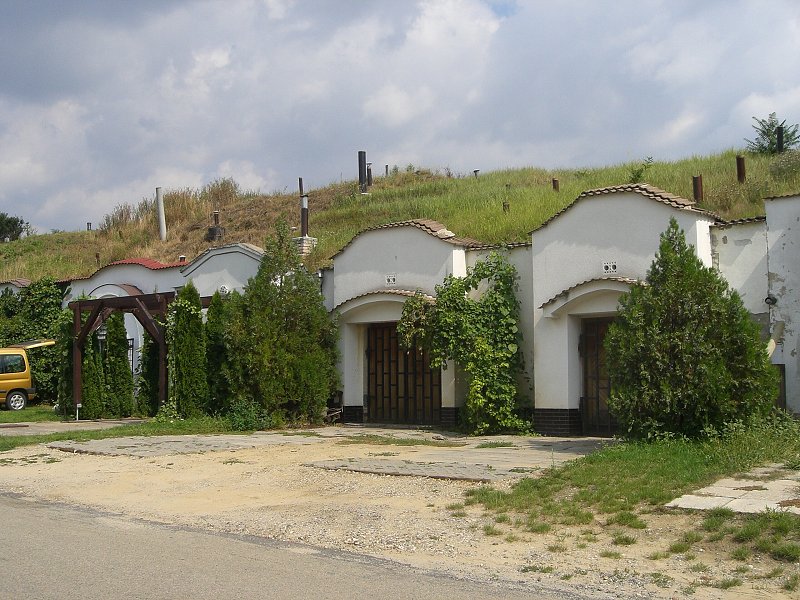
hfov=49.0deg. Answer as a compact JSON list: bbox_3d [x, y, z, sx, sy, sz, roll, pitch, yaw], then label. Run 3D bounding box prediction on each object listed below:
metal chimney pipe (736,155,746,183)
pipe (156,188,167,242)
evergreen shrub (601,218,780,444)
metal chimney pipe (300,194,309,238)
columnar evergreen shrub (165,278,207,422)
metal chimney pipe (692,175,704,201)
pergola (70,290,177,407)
[{"bbox_3d":[7.857,-2.992,20.210,0.180,0.681,0.180,-1,-6,0],"label":"metal chimney pipe"},{"bbox_3d":[-7.662,-2.759,28.228,0.180,1.756,0.180,-6,-6,-1],"label":"pipe"},{"bbox_3d":[4.507,0.458,13.624,2.600,3.420,2.500,0,-6,0],"label":"evergreen shrub"},{"bbox_3d":[-2.410,-2.138,22.334,0.165,1.085,0.165,-1,-6,0],"label":"metal chimney pipe"},{"bbox_3d":[-5.094,1.201,21.100,0.920,3.320,0.920,0,-4,0],"label":"columnar evergreen shrub"},{"bbox_3d":[5.888,-2.189,17.313,0.180,0.542,0.180,-2,-6,0],"label":"metal chimney pipe"},{"bbox_3d":[-6.134,1.367,20.524,3.972,2.784,1.100,-4,-7,36],"label":"pergola"}]

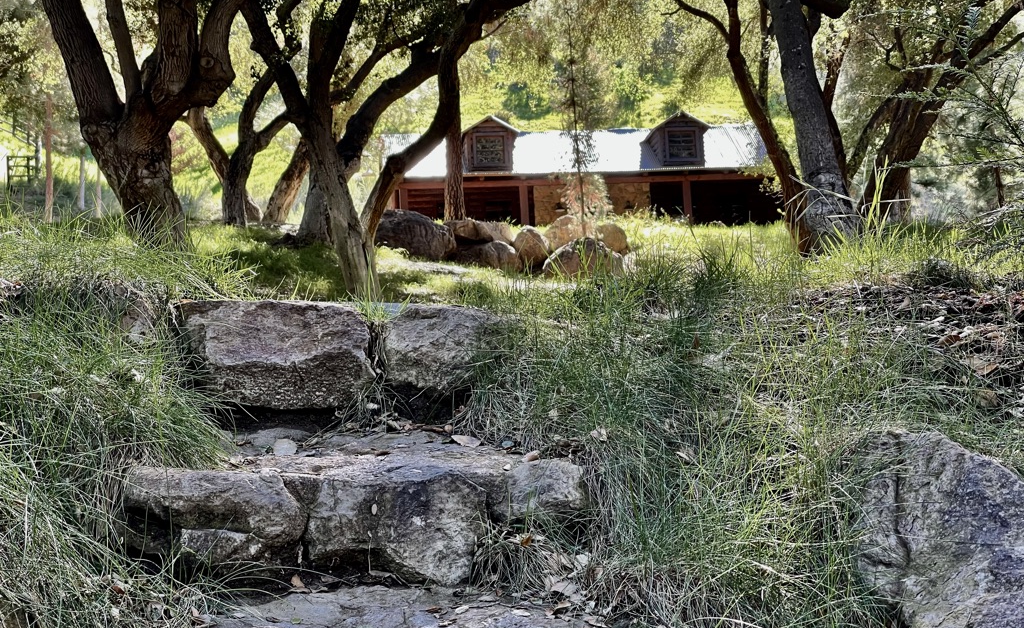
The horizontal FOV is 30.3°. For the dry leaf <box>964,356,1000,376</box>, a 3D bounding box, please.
[{"bbox_3d":[1.044,0.117,4.200,0.078,0.020,0.060,-1,3,0],"label":"dry leaf"}]

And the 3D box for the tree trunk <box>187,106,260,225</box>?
[{"bbox_3d":[-3.353,-1.714,22.000,0.860,1.395,0.500,-1,3,0],"label":"tree trunk"}]

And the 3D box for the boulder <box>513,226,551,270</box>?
[{"bbox_3d":[0.181,-0.604,17.600,0.353,0.418,0.380,-1,3,0],"label":"boulder"}]

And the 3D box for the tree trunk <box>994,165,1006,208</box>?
[{"bbox_3d":[6.451,-1.684,25.000,0.106,0.581,0.100,-10,3,0],"label":"tree trunk"}]

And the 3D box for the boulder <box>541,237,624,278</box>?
[{"bbox_3d":[0.643,-0.491,16.900,0.741,0.366,0.620,-1,3,0],"label":"boulder"}]

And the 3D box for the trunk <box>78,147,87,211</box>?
[{"bbox_3d":[-6.352,-2.004,28.000,0.090,0.950,0.090,-1,2,0],"label":"trunk"}]

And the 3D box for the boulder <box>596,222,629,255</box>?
[{"bbox_3d":[0.989,-0.748,19.000,0.361,0.341,0.380,-1,3,0],"label":"boulder"}]

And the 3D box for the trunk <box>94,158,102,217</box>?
[{"bbox_3d":[-6.552,-1.989,30.000,0.103,0.951,0.100,-1,3,0],"label":"trunk"}]

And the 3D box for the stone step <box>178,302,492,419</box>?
[{"bbox_3d":[-0.435,0.115,4.800,0.780,0.265,0.480,-1,2,0],"label":"stone step"}]

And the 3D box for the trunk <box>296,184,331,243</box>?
[{"bbox_3d":[-1.661,-0.849,16.000,0.321,0.490,0.320,-1,3,0],"label":"trunk"}]

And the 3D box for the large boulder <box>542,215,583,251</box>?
[{"bbox_3d":[0.480,-0.723,17.000,0.450,0.360,0.420,-1,2,0],"label":"large boulder"}]

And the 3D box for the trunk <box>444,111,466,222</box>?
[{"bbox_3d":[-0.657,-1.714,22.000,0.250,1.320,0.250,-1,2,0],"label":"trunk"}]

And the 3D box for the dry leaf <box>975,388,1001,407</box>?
[{"bbox_3d":[1.180,0.207,4.700,0.060,0.028,0.045,-1,2,0],"label":"dry leaf"}]

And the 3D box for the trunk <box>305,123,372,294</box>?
[{"bbox_3d":[-0.779,-0.483,8.500,0.290,0.750,0.230,-1,2,0],"label":"trunk"}]

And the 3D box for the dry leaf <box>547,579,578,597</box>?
[{"bbox_3d":[0.099,0.535,3.700,0.058,0.022,0.042,-1,2,0],"label":"dry leaf"}]

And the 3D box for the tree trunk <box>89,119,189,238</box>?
[{"bbox_3d":[-2.018,-0.719,10.200,0.470,0.640,0.420,-1,2,0],"label":"tree trunk"}]

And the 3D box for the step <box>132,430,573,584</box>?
[{"bbox_3d":[-0.320,0.415,4.100,0.920,0.240,0.720,-1,2,0],"label":"step"}]

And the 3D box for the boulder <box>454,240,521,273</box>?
[{"bbox_3d":[-0.213,-0.518,17.200,0.618,0.300,0.500,-1,3,0],"label":"boulder"}]

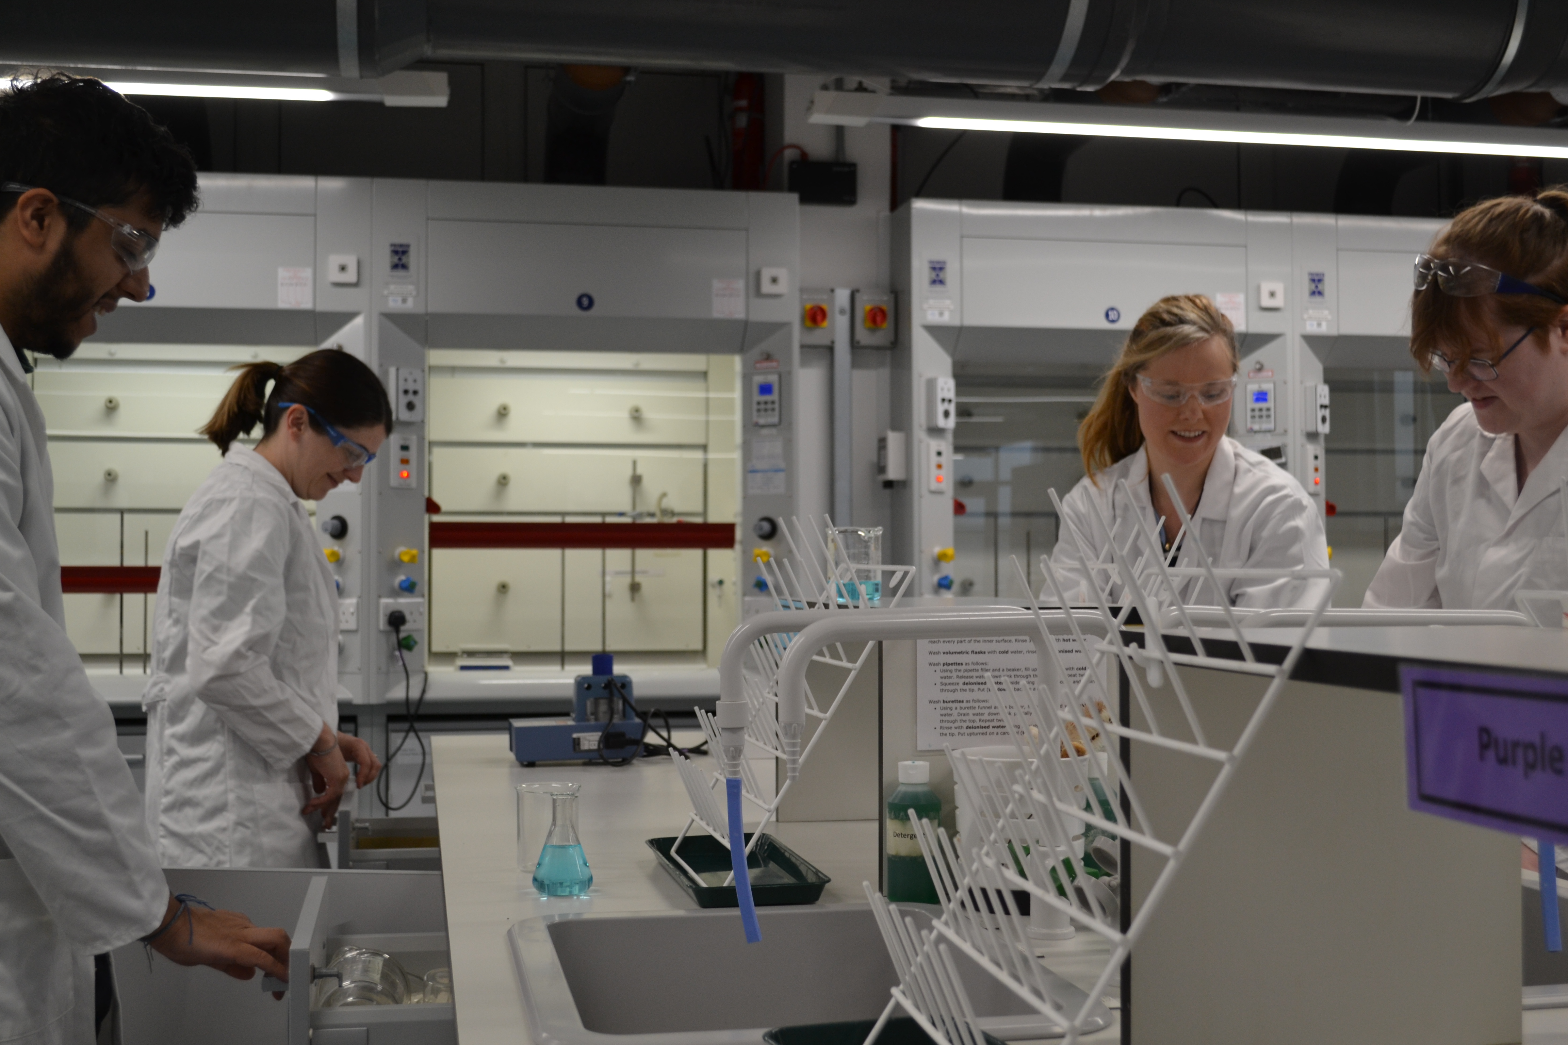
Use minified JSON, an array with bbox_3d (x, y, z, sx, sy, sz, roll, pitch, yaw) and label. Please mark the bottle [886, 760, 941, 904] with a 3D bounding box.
[{"bbox_3d":[0.135,0.318,1.881,0.056,0.143,0.049,0,-1,10],"label":"bottle"}]

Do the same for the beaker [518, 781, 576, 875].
[{"bbox_3d":[-0.275,0.354,2.131,0.071,0.095,0.071,0,-1,-11],"label":"beaker"}]

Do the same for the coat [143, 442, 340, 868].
[{"bbox_3d":[-0.845,0.345,2.850,0.310,0.920,0.460,0,-1,-16],"label":"coat"}]

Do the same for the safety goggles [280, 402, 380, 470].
[{"bbox_3d":[-0.699,-0.138,2.820,0.158,0.048,0.143,34,1,5],"label":"safety goggles"}]

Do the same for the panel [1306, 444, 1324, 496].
[{"bbox_3d":[1.617,-0.160,5.556,0.016,0.146,0.086,-1,-2,43],"label":"panel"}]

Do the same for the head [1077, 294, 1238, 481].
[{"bbox_3d":[0.525,-0.190,2.570,0.200,0.250,0.230,0,13,2],"label":"head"}]

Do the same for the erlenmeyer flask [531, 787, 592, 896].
[{"bbox_3d":[-0.234,0.340,1.933,0.064,0.103,0.064,0,-1,-11],"label":"erlenmeyer flask"}]

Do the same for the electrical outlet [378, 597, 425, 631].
[{"bbox_3d":[-1.038,0.253,4.998,0.015,0.086,0.146,-1,-2,43],"label":"electrical outlet"}]

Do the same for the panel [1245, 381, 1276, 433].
[{"bbox_3d":[1.457,-0.352,5.593,0.087,0.147,0.030,-1,-1,26],"label":"panel"}]

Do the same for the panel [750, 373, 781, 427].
[{"bbox_3d":[-0.054,-0.353,5.289,0.087,0.147,0.030,-1,-1,26],"label":"panel"}]

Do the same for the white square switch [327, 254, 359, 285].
[{"bbox_3d":[-1.188,-0.685,4.934,0.077,0.077,0.035,0,-1,-11],"label":"white square switch"}]

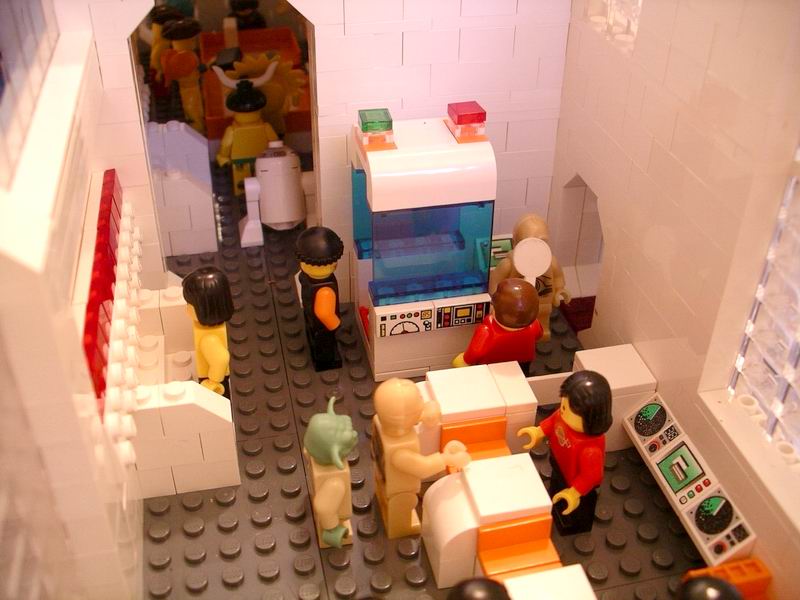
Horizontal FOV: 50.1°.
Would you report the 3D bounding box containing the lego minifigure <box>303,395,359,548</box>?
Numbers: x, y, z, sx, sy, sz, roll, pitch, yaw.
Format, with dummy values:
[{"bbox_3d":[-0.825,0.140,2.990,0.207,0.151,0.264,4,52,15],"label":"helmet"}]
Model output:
[{"bbox_3d":[-0.016,0.039,0.196,0.013,0.034,0.021,-7,35,-11],"label":"lego minifigure"}]

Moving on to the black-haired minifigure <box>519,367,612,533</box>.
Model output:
[{"bbox_3d":[0.040,0.034,0.197,0.018,0.043,0.024,-7,35,-11],"label":"black-haired minifigure"}]

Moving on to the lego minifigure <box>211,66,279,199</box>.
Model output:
[{"bbox_3d":[-0.058,-0.064,0.330,0.026,0.050,0.013,-5,35,-10],"label":"lego minifigure"}]

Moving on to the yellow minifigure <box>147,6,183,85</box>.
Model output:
[{"bbox_3d":[-0.106,-0.111,0.395,0.022,0.043,0.013,14,36,17],"label":"yellow minifigure"}]

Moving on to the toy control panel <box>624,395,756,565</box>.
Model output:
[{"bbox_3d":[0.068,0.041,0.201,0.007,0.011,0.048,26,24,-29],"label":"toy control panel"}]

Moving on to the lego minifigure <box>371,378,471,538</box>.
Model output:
[{"bbox_3d":[0.004,0.034,0.197,0.018,0.041,0.024,-7,35,-11],"label":"lego minifigure"}]

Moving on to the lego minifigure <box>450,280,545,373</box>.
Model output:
[{"bbox_3d":[0.028,0.011,0.231,0.025,0.042,0.013,-3,35,-6],"label":"lego minifigure"}]

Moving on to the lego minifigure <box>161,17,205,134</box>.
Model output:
[{"bbox_3d":[-0.094,-0.099,0.377,0.022,0.044,0.013,20,39,25],"label":"lego minifigure"}]

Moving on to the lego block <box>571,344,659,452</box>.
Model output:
[{"bbox_3d":[0.055,0.027,0.226,0.016,0.022,0.016,-7,35,-11],"label":"lego block"}]

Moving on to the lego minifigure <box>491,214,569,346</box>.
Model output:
[{"bbox_3d":[0.038,-0.006,0.255,0.026,0.042,0.014,-7,35,-11],"label":"lego minifigure"}]

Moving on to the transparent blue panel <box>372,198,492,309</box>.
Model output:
[{"bbox_3d":[0.008,-0.014,0.232,0.033,0.029,0.008,-7,35,-11],"label":"transparent blue panel"}]

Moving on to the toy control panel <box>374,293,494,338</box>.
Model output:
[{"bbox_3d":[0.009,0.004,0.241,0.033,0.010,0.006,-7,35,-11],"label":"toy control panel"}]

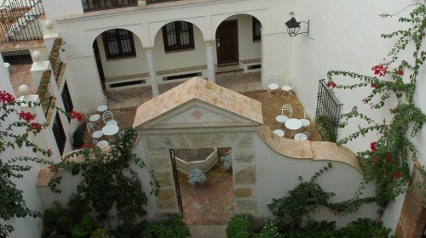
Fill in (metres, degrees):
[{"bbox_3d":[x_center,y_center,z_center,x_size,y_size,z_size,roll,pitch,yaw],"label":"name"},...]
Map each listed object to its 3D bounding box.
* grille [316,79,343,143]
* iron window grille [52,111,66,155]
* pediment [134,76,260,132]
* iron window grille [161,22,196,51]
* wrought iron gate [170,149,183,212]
[{"bbox_3d":[3.909,-0.157,16.180,0.200,1.870,1.700,-9,37,-6],"label":"grille"},{"bbox_3d":[-5.171,0.520,16.337,0.100,1.270,1.030,-6,36,-2],"label":"iron window grille"},{"bbox_3d":[-0.356,-0.327,11.646,3.100,1.020,1.000,-1,35,3],"label":"pediment"},{"bbox_3d":[-1.448,-3.526,20.143,1.260,1.600,0.120,-8,36,-6],"label":"iron window grille"},{"bbox_3d":[-0.973,1.809,13.338,0.070,2.900,0.700,-2,35,2],"label":"wrought iron gate"}]

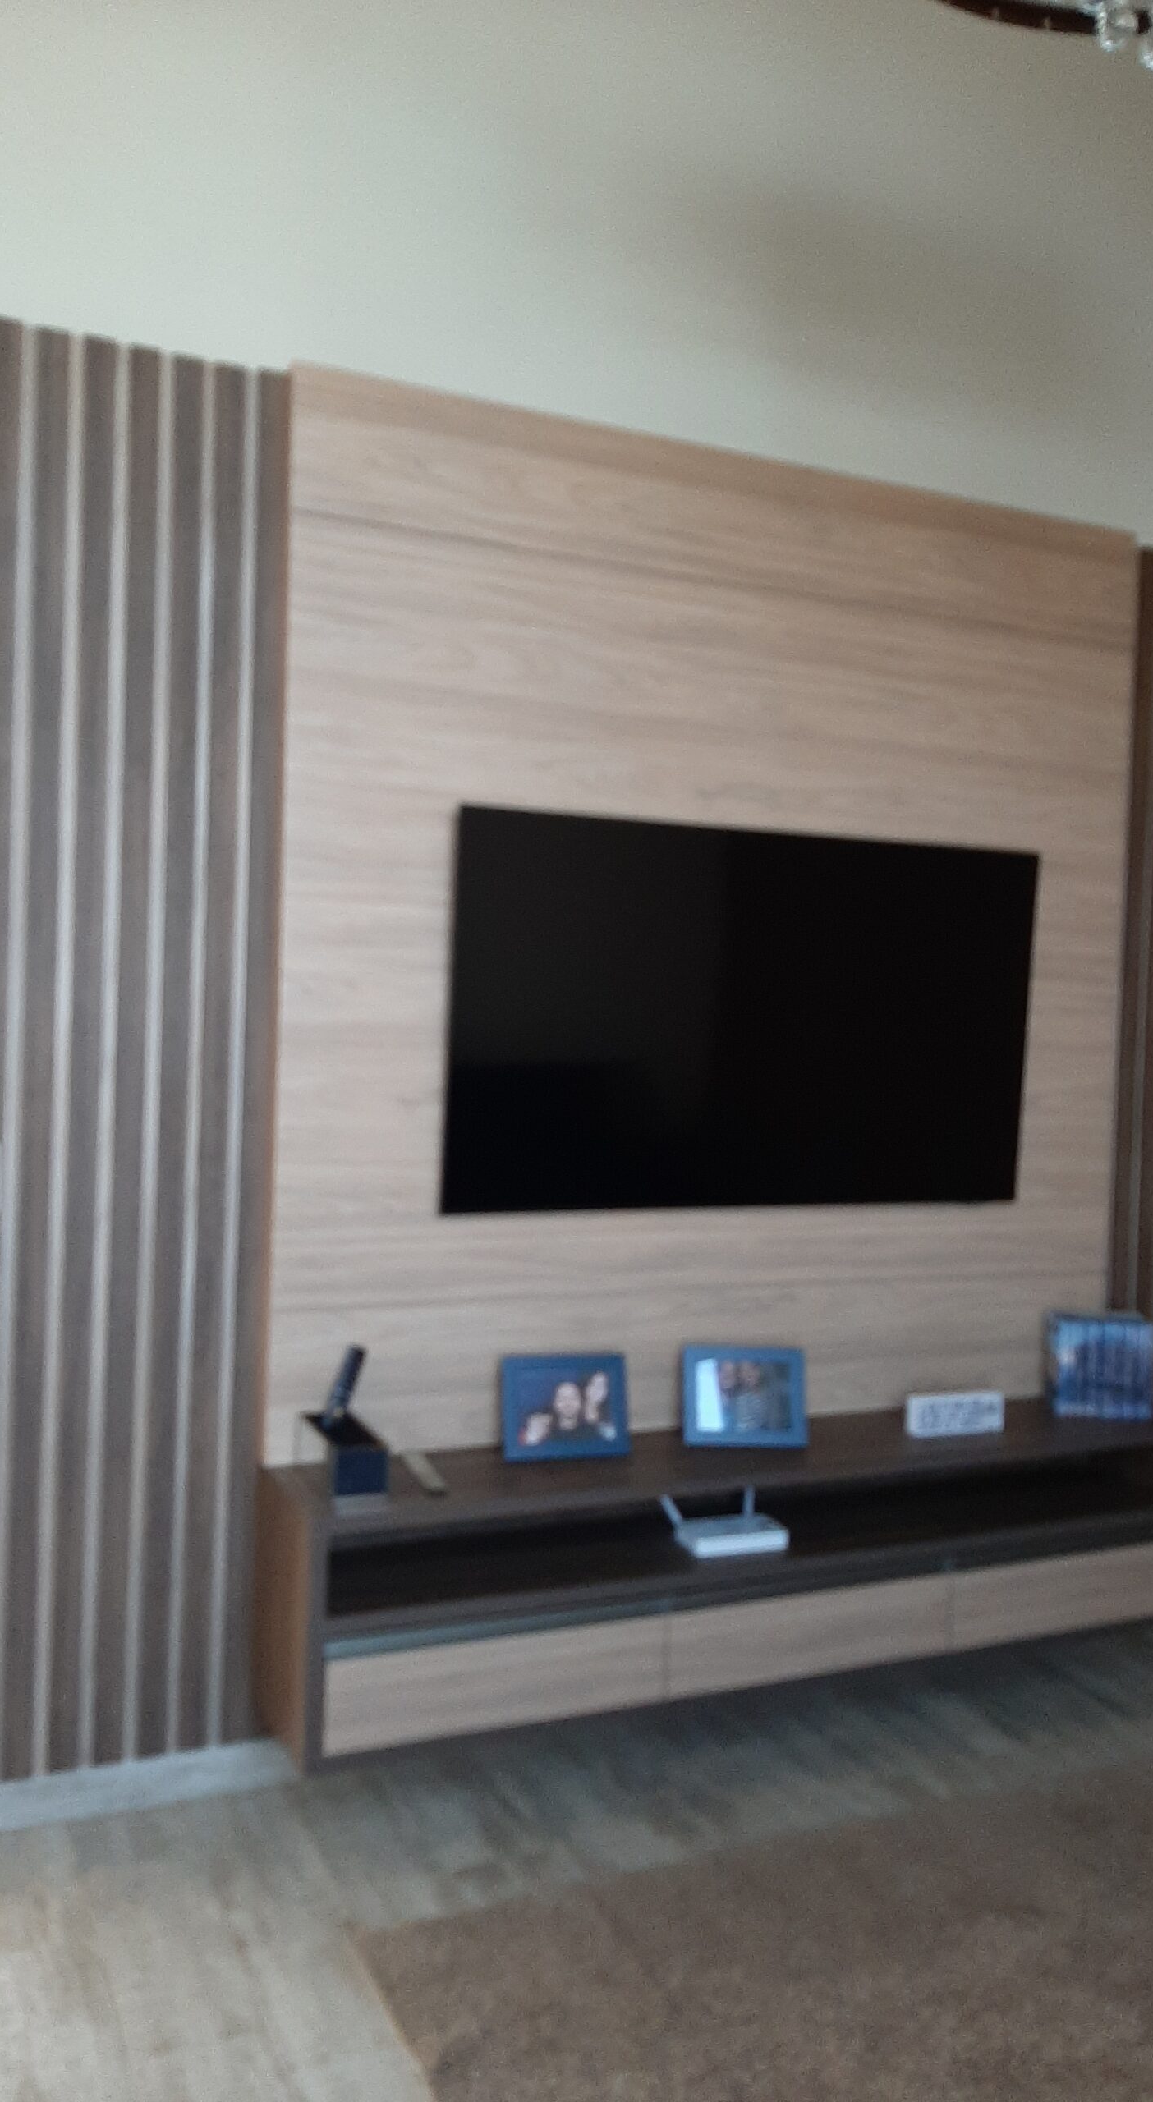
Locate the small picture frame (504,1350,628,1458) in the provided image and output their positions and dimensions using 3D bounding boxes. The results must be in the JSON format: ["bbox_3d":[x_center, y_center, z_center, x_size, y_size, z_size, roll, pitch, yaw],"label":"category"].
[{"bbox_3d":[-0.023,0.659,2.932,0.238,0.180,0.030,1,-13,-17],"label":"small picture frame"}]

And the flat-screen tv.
[{"bbox_3d":[0.353,-0.060,3.080,1.284,0.726,0.050,1,4,-24],"label":"flat-screen tv"}]

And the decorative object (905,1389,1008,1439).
[{"bbox_3d":[0.751,0.722,3.143,0.217,0.081,0.025,1,1,-20],"label":"decorative object"}]

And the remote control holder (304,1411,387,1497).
[{"bbox_3d":[-0.381,0.667,2.614,0.085,0.088,0.175,1,1,-24],"label":"remote control holder"}]

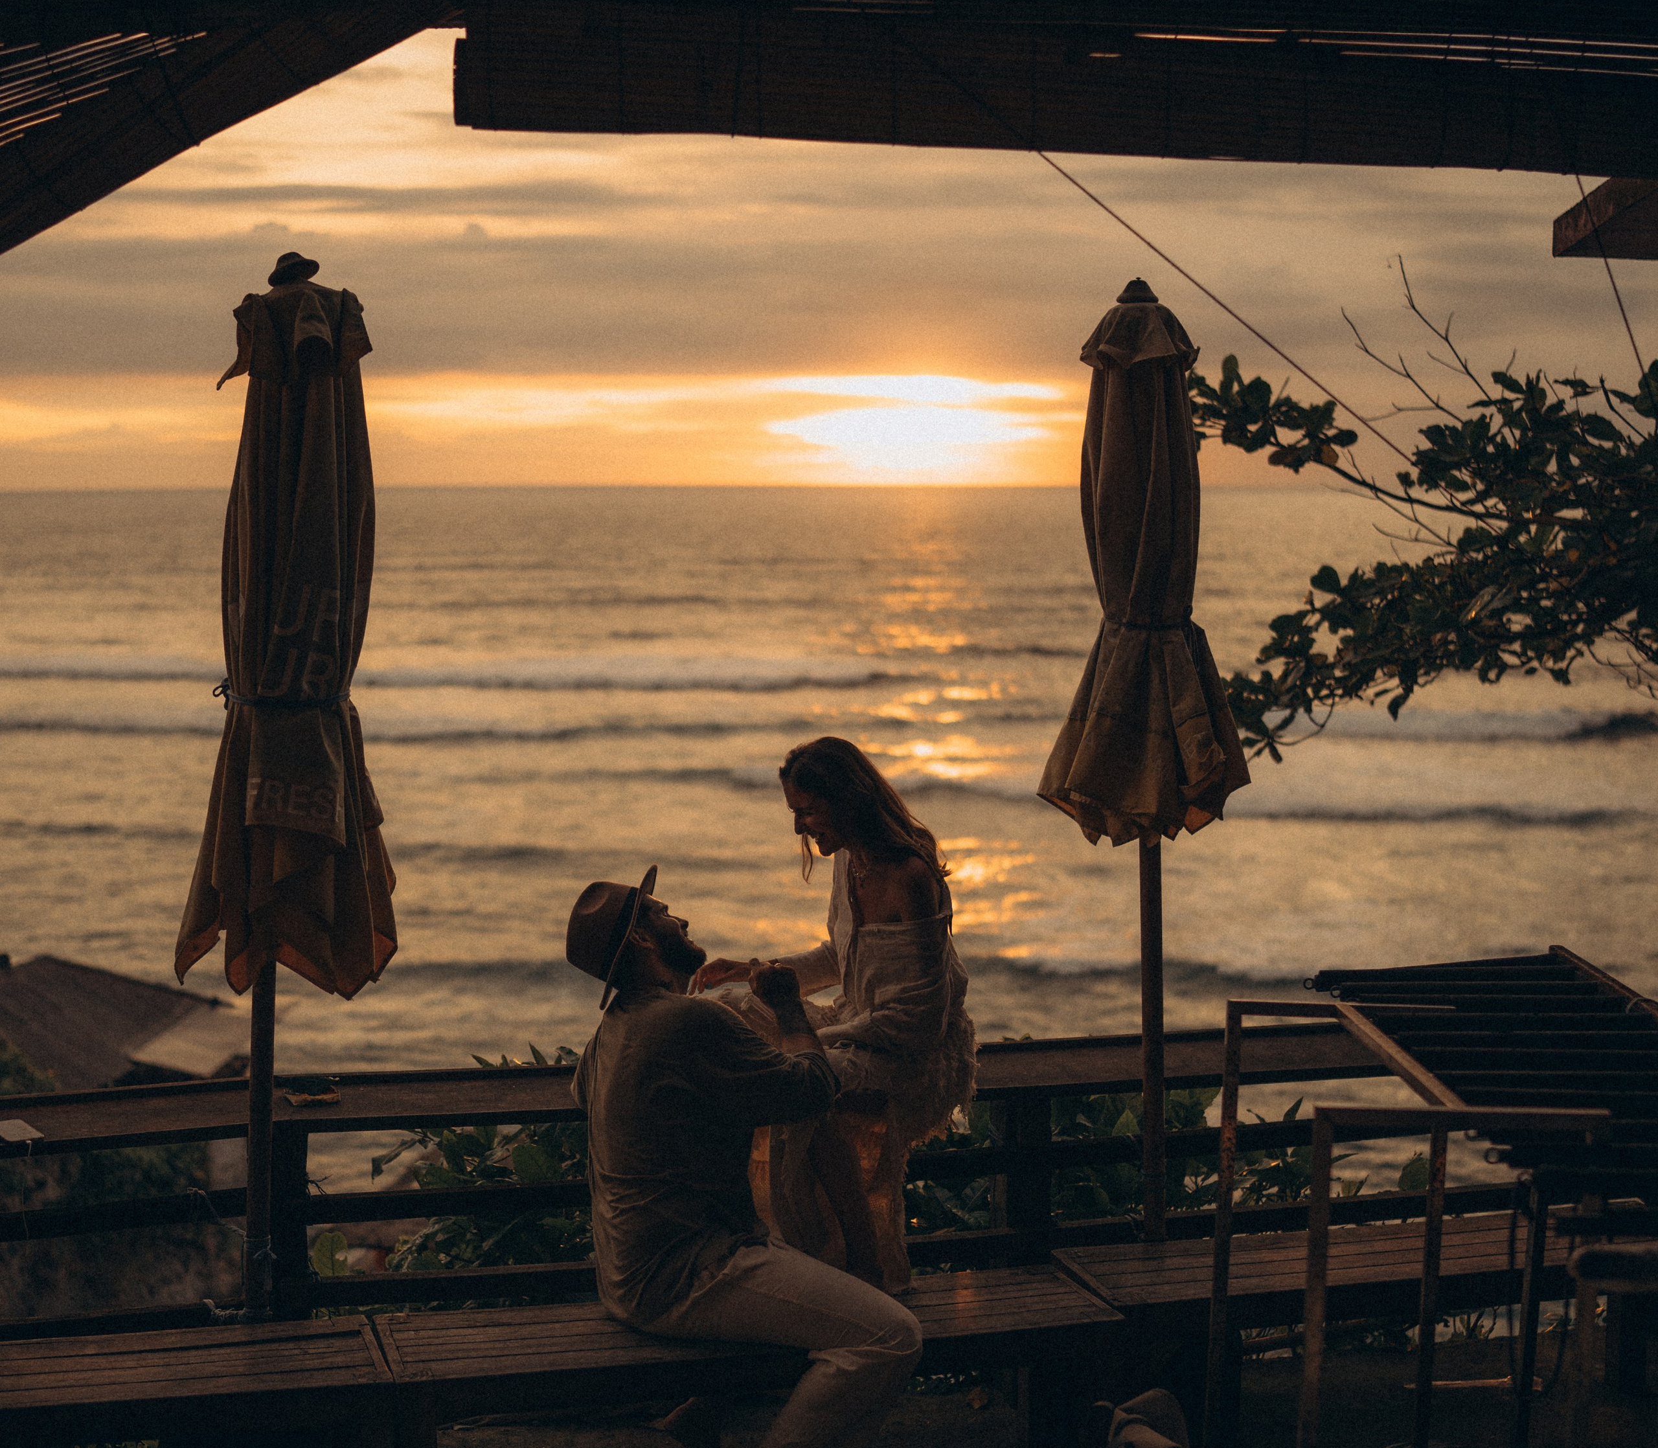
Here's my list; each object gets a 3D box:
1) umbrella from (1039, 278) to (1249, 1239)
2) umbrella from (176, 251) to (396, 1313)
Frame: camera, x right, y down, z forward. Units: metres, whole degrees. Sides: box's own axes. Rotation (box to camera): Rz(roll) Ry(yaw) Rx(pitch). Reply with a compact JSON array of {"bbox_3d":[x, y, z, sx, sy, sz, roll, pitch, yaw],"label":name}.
[{"bbox_3d":[0.713,0.241,5.455,0.440,2.460,0.420,-2,6,0],"label":"umbrella"},{"bbox_3d":[-1.120,0.284,5.003,0.450,2.480,0.420,3,6,0],"label":"umbrella"}]

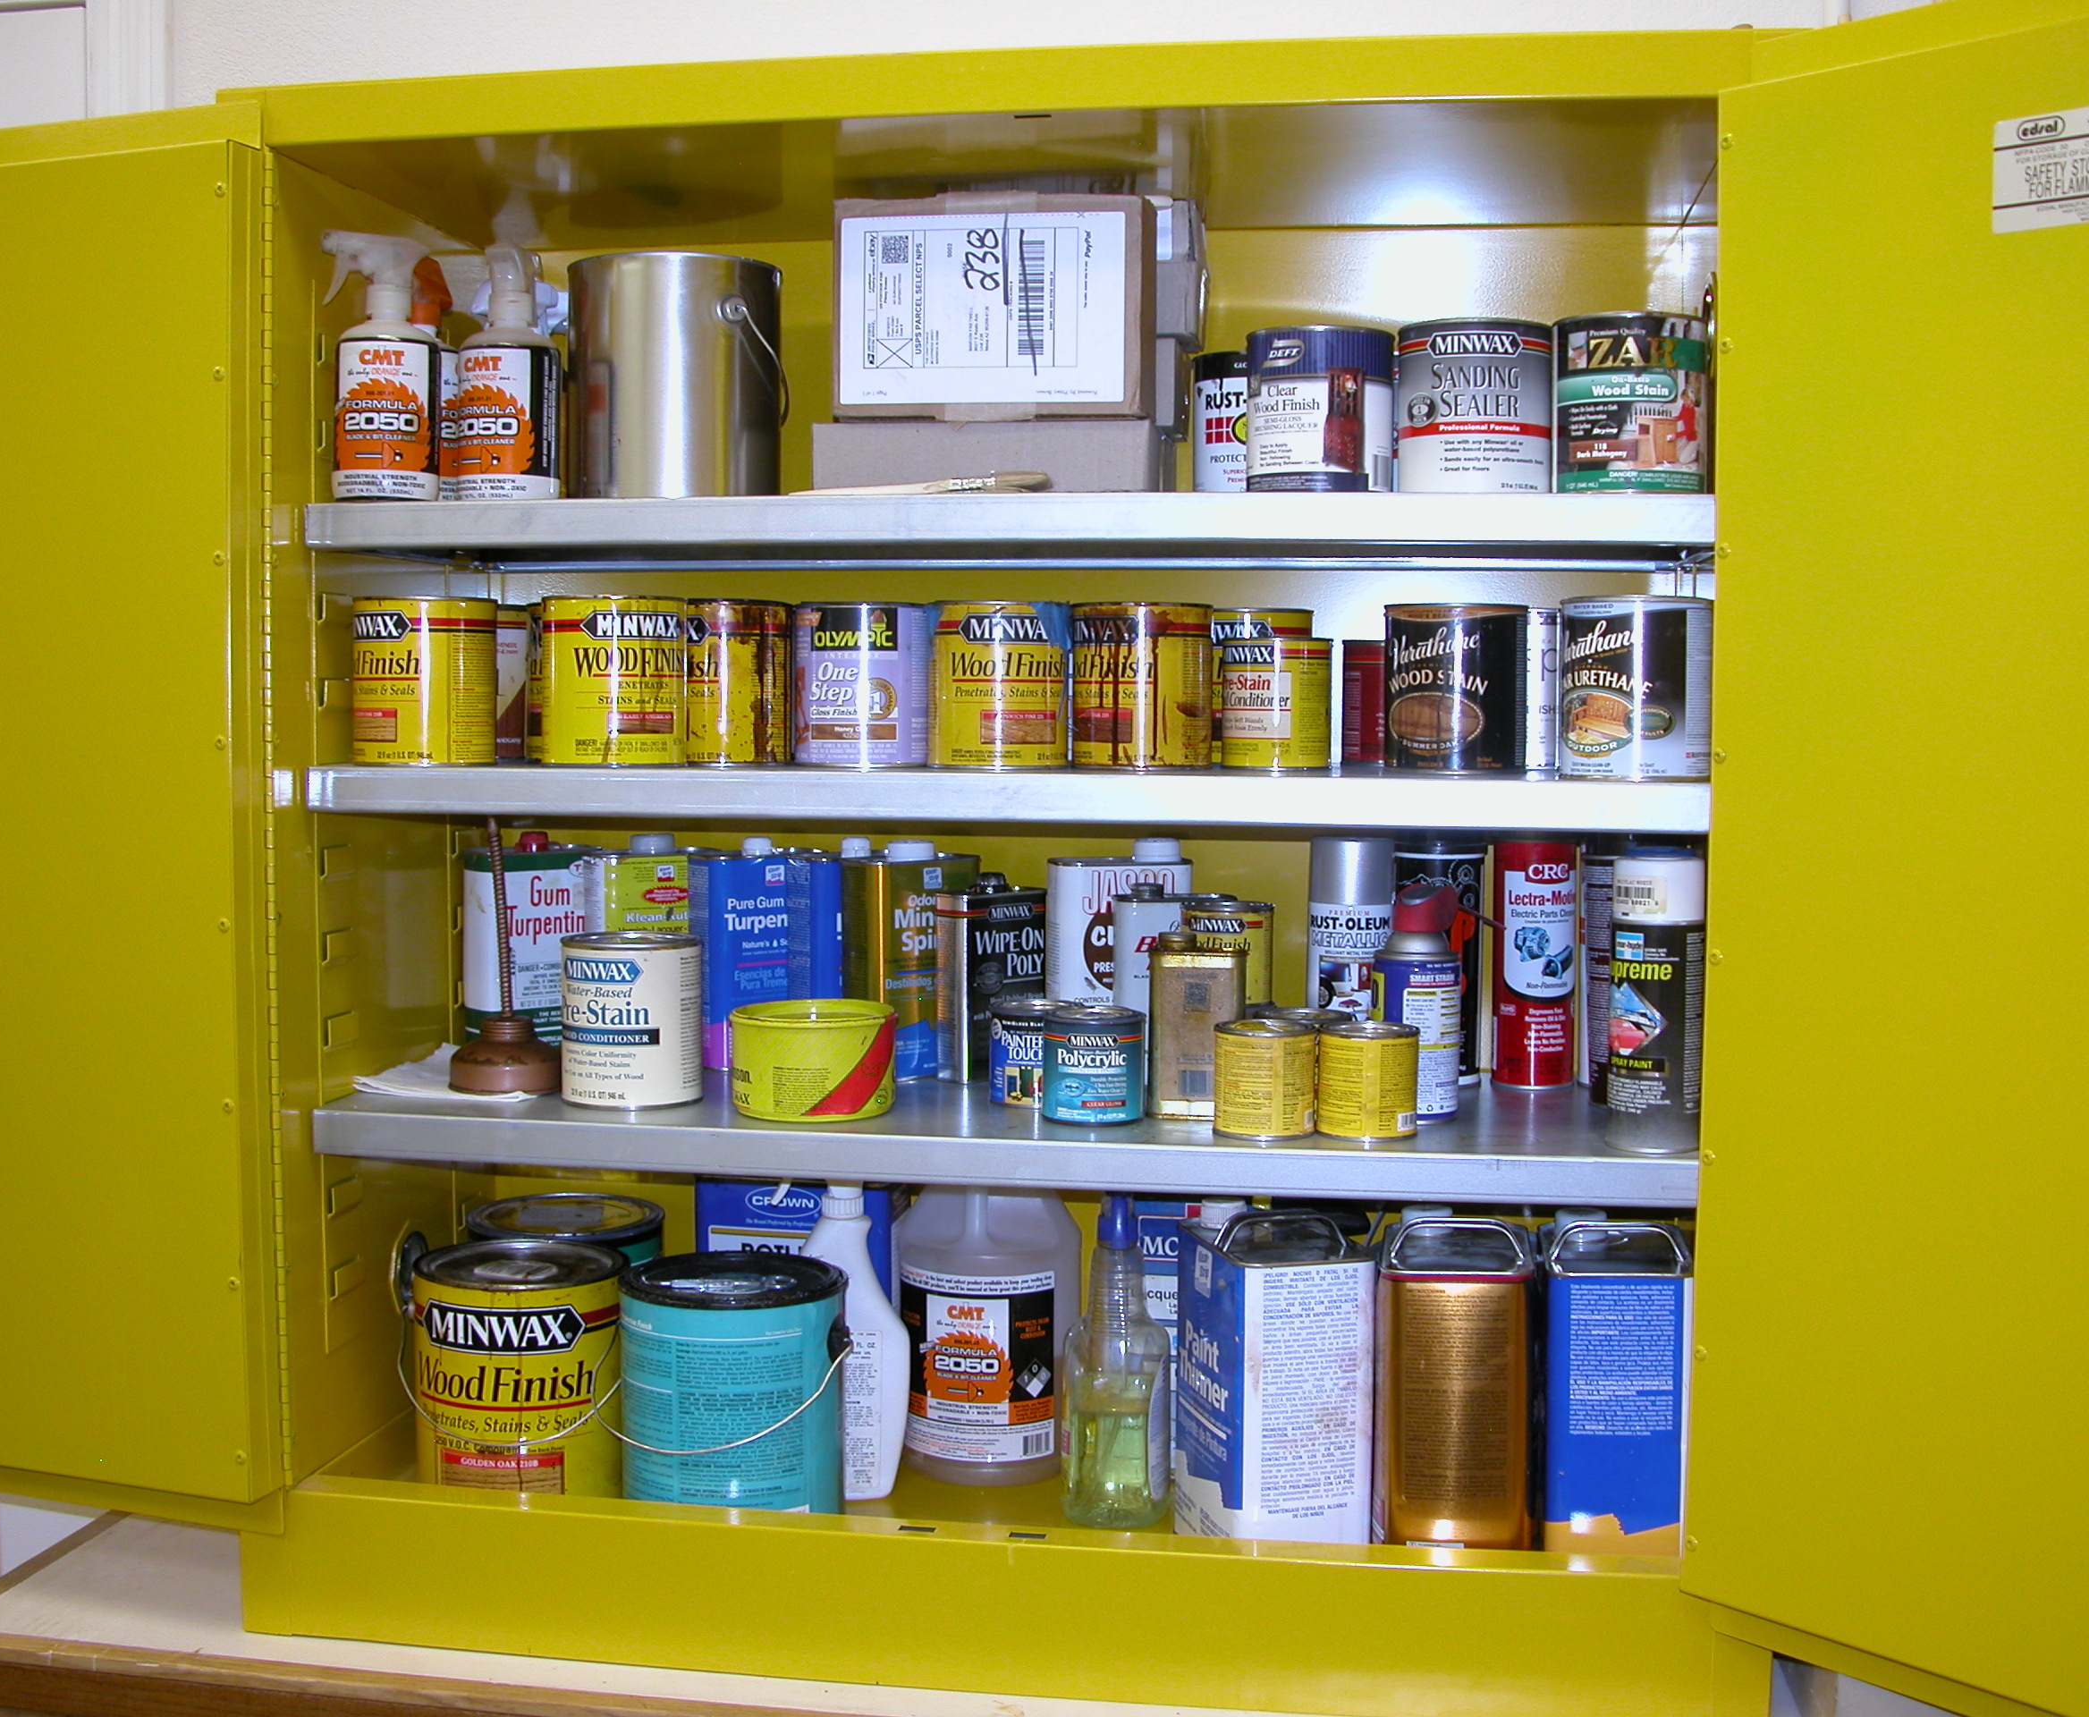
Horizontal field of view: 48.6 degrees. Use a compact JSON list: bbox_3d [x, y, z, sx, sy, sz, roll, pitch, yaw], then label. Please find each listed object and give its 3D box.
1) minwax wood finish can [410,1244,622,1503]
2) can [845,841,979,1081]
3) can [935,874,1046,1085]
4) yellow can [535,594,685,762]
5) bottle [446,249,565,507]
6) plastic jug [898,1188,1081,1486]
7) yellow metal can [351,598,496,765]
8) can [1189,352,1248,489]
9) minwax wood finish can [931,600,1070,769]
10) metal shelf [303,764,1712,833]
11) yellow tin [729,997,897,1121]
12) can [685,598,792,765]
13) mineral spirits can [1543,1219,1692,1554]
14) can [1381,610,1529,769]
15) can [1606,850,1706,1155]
[{"bbox_3d":[-0.409,0.410,1.814,0.168,0.194,0.168,0,4,0],"label":"minwax wood finish can"},{"bbox_3d":[-0.112,0.084,1.922,0.106,0.193,0.063,-3,5,-40],"label":"can"},{"bbox_3d":[-0.043,0.095,1.889,0.078,0.170,0.046,-2,5,-34],"label":"can"},{"bbox_3d":[-0.323,-0.132,1.739,0.108,0.124,0.108,0,4,0],"label":"yellow can"},{"bbox_3d":[-0.414,-0.373,1.804,0.076,0.206,0.088,1,4,10],"label":"bottle"},{"bbox_3d":[-0.046,0.348,1.898,0.156,0.295,0.156,1,4,6],"label":"plastic jug"},{"bbox_3d":[-0.472,-0.134,1.765,0.107,0.124,0.107,0,4,0],"label":"yellow metal can"},{"bbox_3d":[0.170,-0.324,1.801,0.108,0.124,0.108,1,4,5],"label":"can"},{"bbox_3d":[-0.034,-0.133,1.773,0.108,0.124,0.108,0,4,0],"label":"minwax wood finish can"},{"bbox_3d":[-0.016,-0.054,1.822,1.020,0.035,0.345,1,4,9],"label":"metal shelf"},{"bbox_3d":[-0.174,0.151,1.750,0.126,0.075,0.126,0,4,0],"label":"yellow tin"},{"bbox_3d":[-0.251,-0.136,1.806,0.108,0.124,0.108,0,4,0],"label":"can"},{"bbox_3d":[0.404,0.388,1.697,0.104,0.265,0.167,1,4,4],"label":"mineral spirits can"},{"bbox_3d":[0.313,-0.129,1.757,0.107,0.124,0.107,0,4,0],"label":"can"},{"bbox_3d":[0.433,0.099,1.637,0.066,0.210,0.066,1,4,9],"label":"can"}]

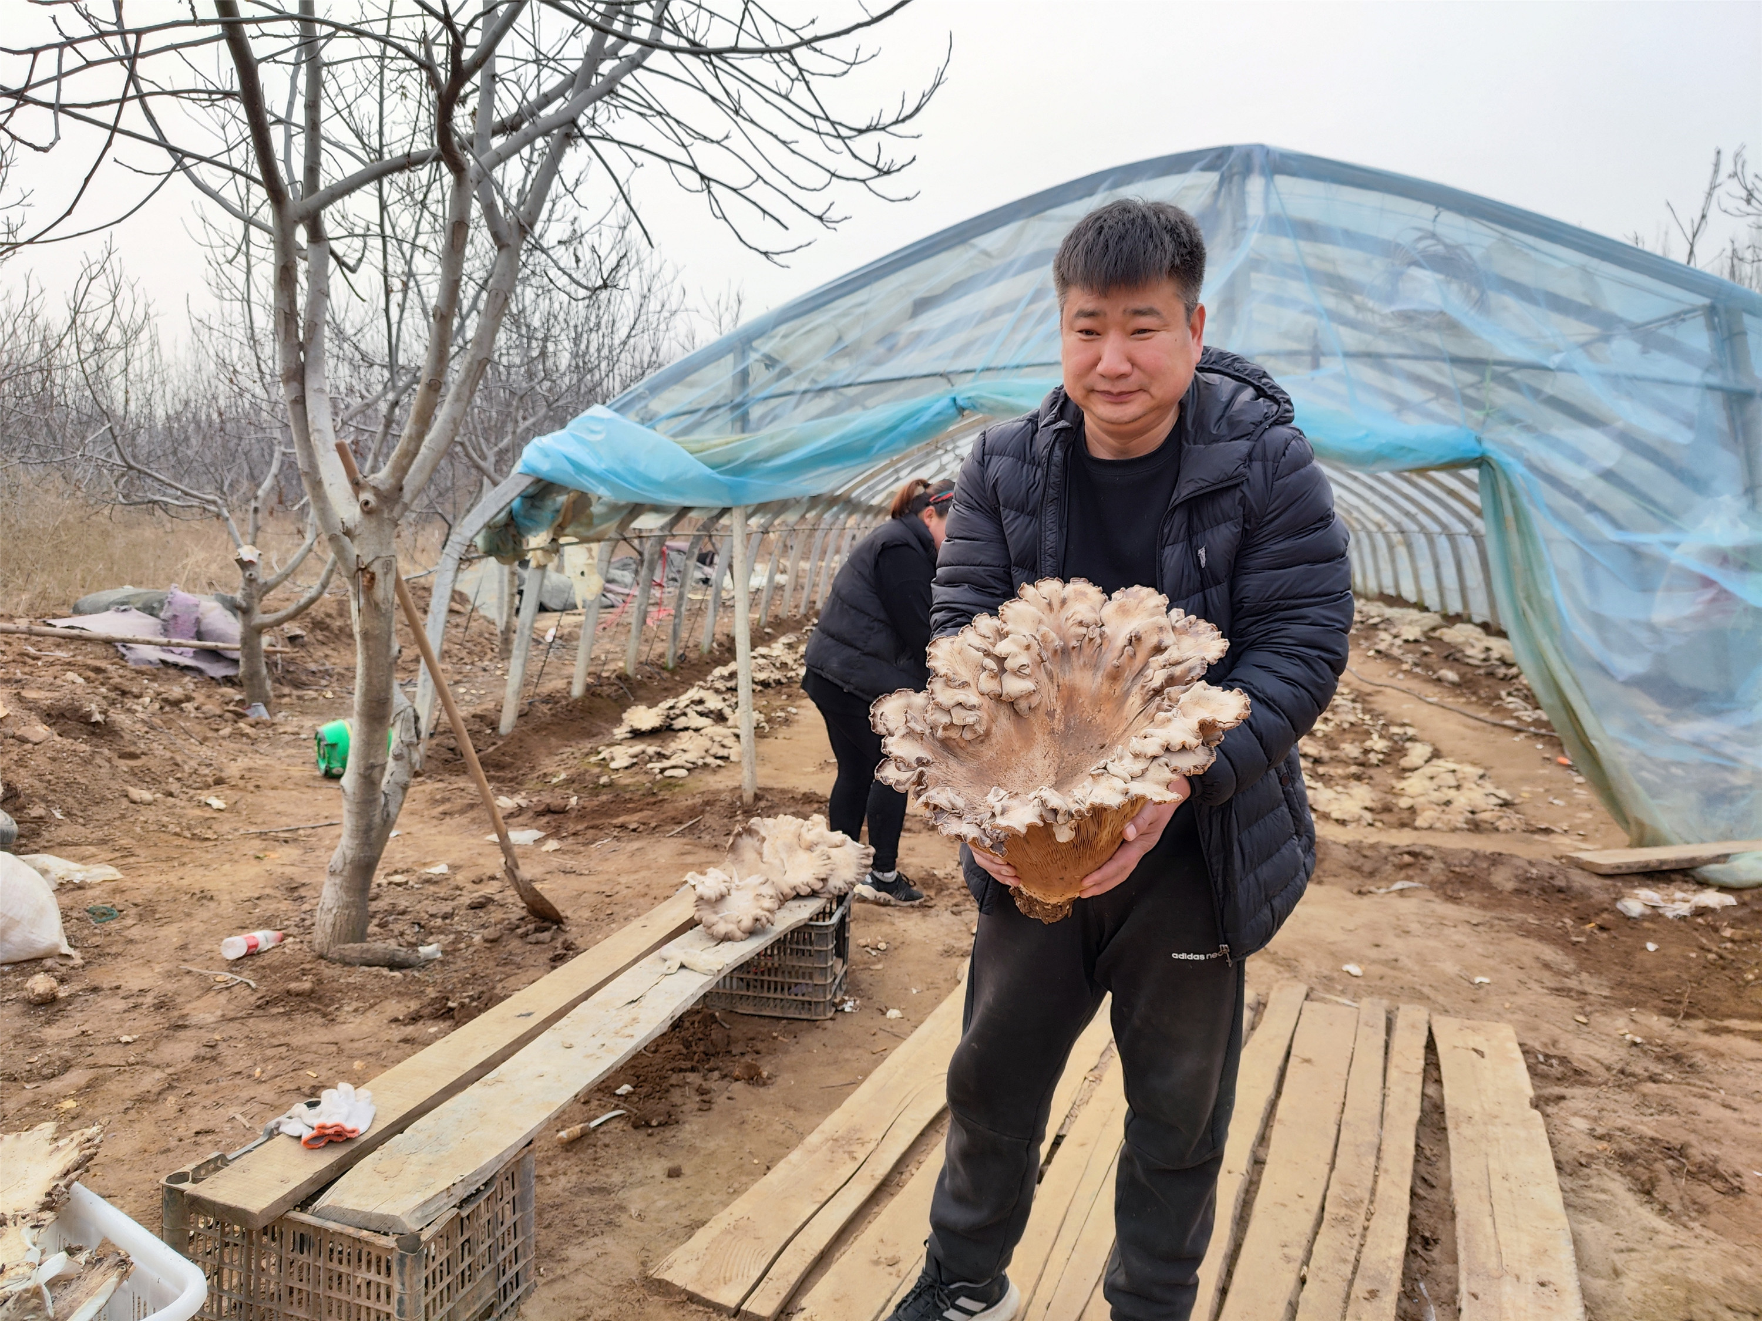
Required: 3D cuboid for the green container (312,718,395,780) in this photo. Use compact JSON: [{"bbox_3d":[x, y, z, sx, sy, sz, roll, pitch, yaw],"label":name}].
[{"bbox_3d":[-2.672,0.453,6.185,0.320,0.285,0.285,-4,9,-35],"label":"green container"}]

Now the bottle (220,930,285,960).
[{"bbox_3d":[-1.926,0.868,3.755,0.064,0.064,0.176,7,10,43],"label":"bottle"}]

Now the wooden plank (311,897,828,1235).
[{"bbox_3d":[-0.528,0.773,2.694,0.193,0.030,1.710,3,7,19],"label":"wooden plank"}]

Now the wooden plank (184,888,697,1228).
[{"bbox_3d":[-0.717,0.754,2.825,0.160,0.028,1.945,3,7,19],"label":"wooden plank"}]

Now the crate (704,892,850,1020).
[{"bbox_3d":[-0.351,0.817,3.490,0.510,0.258,0.314,2,7,10],"label":"crate"}]

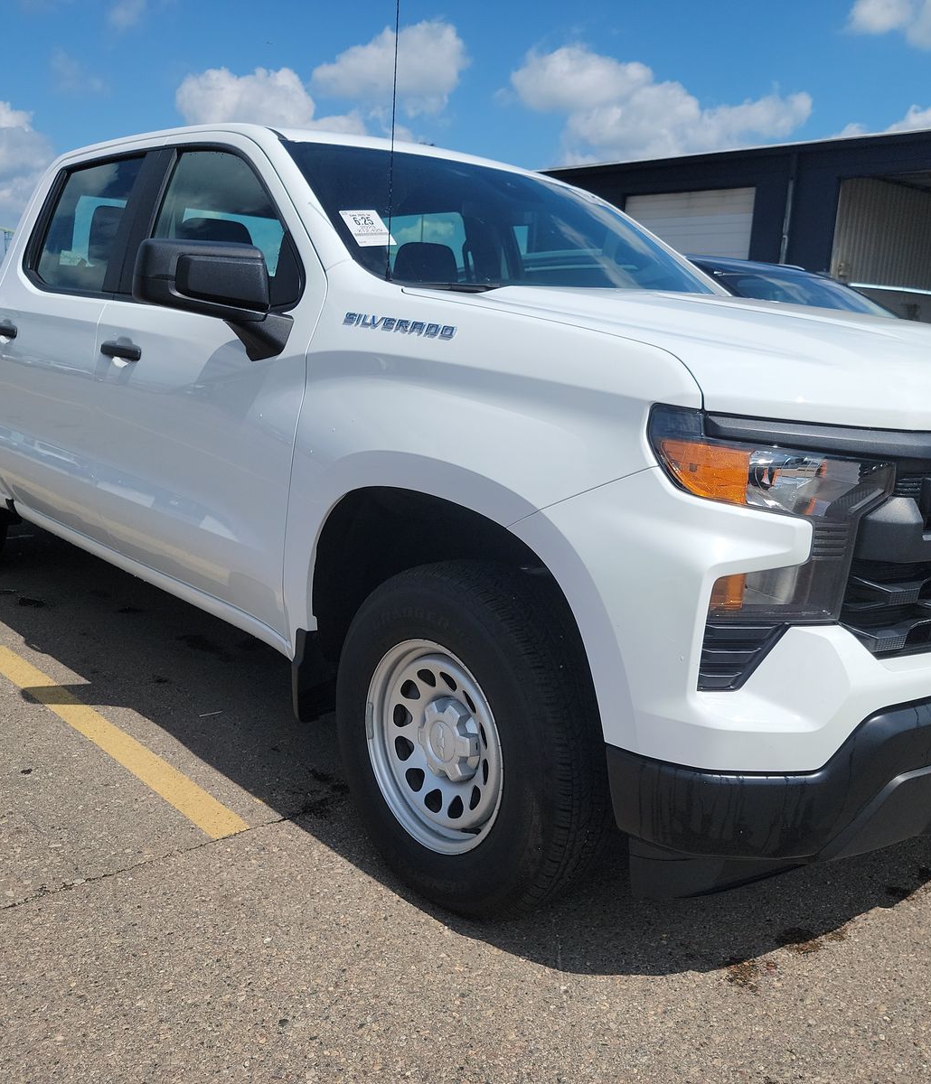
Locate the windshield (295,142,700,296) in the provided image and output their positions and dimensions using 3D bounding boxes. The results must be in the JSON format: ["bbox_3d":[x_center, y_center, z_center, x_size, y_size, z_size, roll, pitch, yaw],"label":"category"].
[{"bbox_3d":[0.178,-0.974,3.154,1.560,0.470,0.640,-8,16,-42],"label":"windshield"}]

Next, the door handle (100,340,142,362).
[{"bbox_3d":[-1.042,-0.579,3.048,0.050,0.056,0.225,-8,16,-42],"label":"door handle"}]

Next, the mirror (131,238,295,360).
[{"bbox_3d":[-0.618,-0.594,2.445,0.270,0.265,0.280,-8,16,-42],"label":"mirror"}]

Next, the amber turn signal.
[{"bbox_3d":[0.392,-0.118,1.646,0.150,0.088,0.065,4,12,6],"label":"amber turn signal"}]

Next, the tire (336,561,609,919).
[{"bbox_3d":[0.009,0.433,2.277,0.265,0.790,0.790,-8,16,-42],"label":"tire"}]

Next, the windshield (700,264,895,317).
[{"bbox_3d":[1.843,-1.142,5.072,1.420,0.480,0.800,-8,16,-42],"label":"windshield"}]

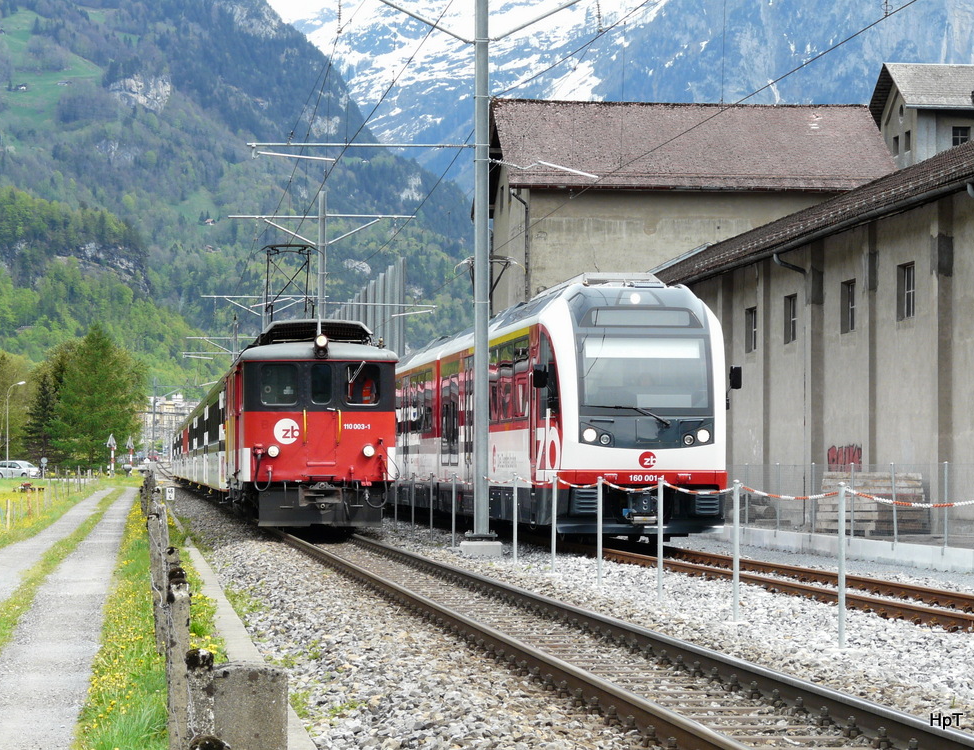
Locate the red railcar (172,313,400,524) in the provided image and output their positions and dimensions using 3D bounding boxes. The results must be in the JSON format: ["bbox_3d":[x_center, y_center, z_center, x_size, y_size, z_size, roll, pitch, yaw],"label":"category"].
[{"bbox_3d":[-3.720,1.060,61.100,2.680,3.860,14.600,0,-2,-6],"label":"red railcar"}]

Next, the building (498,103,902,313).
[{"bbox_3d":[6.350,-2.500,102.000,12.600,13.200,13.000,0,-2,-6],"label":"building"}]

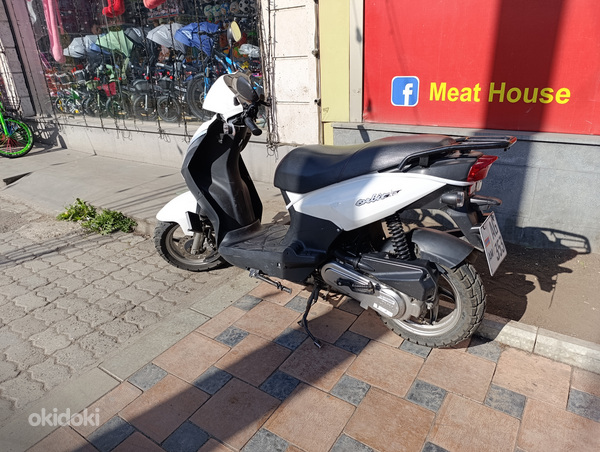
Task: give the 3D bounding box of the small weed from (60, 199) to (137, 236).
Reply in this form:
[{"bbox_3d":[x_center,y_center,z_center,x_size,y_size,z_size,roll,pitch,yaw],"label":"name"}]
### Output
[{"bbox_3d":[-1.534,-0.068,3.013,0.620,0.160,0.260,6,24,21],"label":"small weed"}]

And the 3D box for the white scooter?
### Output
[{"bbox_3d":[-0.010,-0.122,1.785,1.720,1.060,0.580,13,27,33],"label":"white scooter"}]

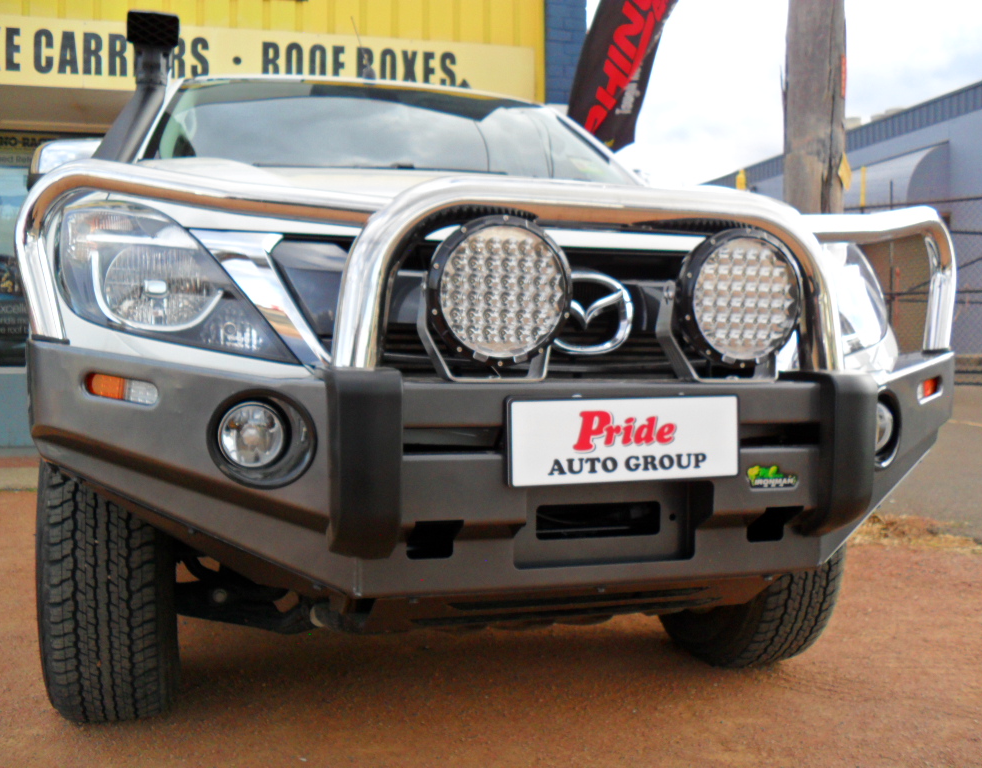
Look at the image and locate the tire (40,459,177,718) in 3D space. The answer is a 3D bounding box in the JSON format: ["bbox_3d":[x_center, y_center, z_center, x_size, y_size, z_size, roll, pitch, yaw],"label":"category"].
[{"bbox_3d":[-0.860,0.367,2.388,0.271,0.776,0.776,0,2,-17],"label":"tire"}]

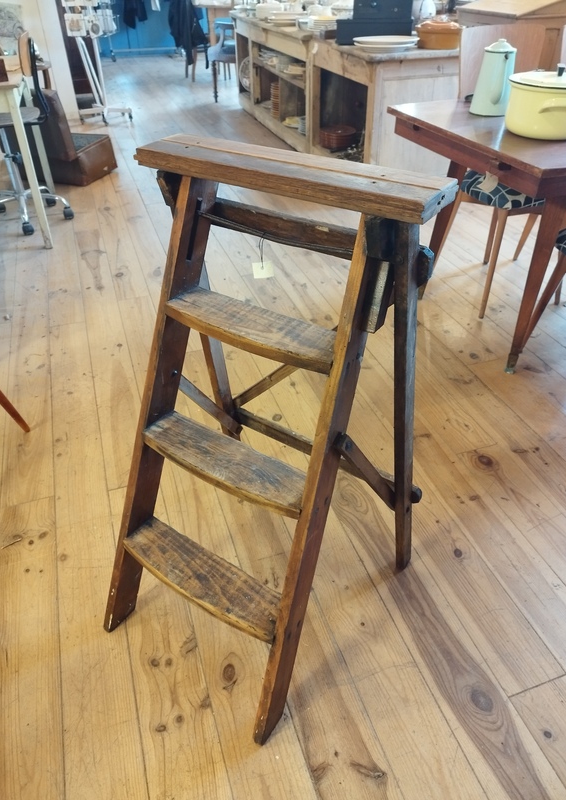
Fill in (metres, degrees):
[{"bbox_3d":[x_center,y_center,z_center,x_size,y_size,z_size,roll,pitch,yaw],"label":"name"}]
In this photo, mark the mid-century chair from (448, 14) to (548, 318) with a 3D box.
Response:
[{"bbox_3d":[0.888,-0.866,2.167,0.425,0.908,0.529,-13,41,-15],"label":"mid-century chair"}]

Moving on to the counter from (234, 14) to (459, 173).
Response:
[{"bbox_3d":[0.330,-2.344,4.134,0.747,0.736,2.875,-13,41,-15],"label":"counter"}]

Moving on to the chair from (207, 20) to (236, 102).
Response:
[{"bbox_3d":[-0.392,-3.341,5.362,0.540,0.750,0.560,3,39,5],"label":"chair"}]

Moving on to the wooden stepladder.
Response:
[{"bbox_3d":[-0.064,0.083,1.004,0.546,0.908,0.529,22,44,25],"label":"wooden stepladder"}]

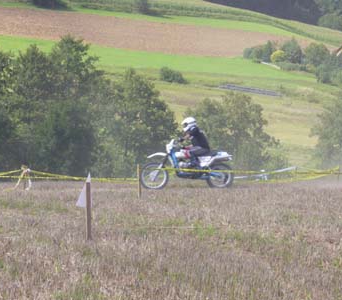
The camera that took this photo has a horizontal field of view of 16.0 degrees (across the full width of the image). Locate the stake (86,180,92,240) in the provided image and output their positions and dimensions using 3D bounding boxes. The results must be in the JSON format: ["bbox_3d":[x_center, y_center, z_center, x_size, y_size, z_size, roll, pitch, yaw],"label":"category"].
[{"bbox_3d":[-1.032,0.773,15.300,0.050,0.740,0.045,-1,1,0],"label":"stake"}]

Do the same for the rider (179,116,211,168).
[{"bbox_3d":[0.546,-0.174,28.200,0.700,1.200,0.720,-1,1,-3],"label":"rider"}]

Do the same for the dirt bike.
[{"bbox_3d":[0.377,0.325,28.200,2.160,1.160,0.830,-1,1,-3],"label":"dirt bike"}]

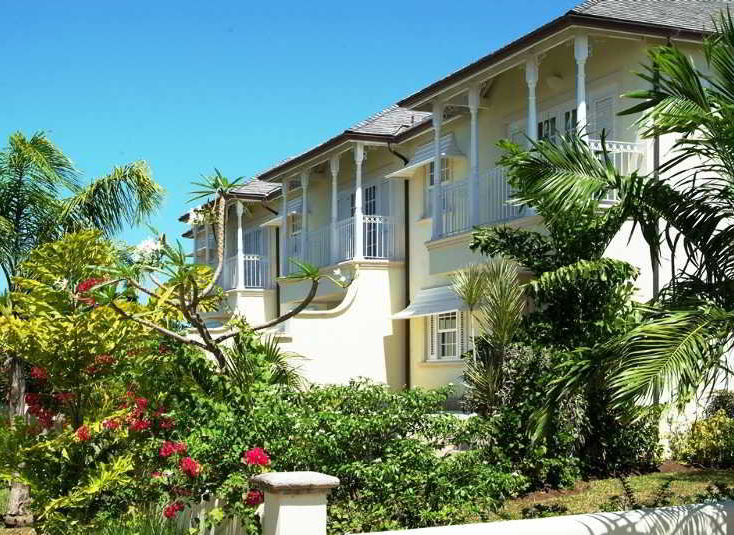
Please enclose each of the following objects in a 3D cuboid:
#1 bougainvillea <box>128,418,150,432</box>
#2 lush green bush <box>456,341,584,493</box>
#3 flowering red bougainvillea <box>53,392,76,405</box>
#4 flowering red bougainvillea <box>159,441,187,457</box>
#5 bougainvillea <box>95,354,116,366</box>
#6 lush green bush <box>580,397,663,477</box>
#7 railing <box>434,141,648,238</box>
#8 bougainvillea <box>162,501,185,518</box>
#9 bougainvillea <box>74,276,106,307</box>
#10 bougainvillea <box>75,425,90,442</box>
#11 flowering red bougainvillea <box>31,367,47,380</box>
[{"bbox_3d":[-2.481,1.716,12.800,0.240,0.155,0.200,1,-5,-11],"label":"bougainvillea"},{"bbox_3d":[2.031,1.971,15.700,1.580,1.860,1.400,0,-5,0],"label":"lush green bush"},{"bbox_3d":[-3.593,1.556,14.000,0.260,0.145,0.180,0,-5,0],"label":"flowering red bougainvillea"},{"bbox_3d":[-1.855,1.735,11.300,0.270,0.160,0.220,1,-5,-9],"label":"flowering red bougainvillea"},{"bbox_3d":[-2.662,0.947,12.000,0.200,0.125,0.160,0,-5,0],"label":"bougainvillea"},{"bbox_3d":[3.778,2.494,17.500,1.180,1.150,1.100,0,-5,0],"label":"lush green bush"},{"bbox_3d":[2.756,-1.139,20.332,1.230,1.091,5.564,2,-6,-22],"label":"railing"},{"bbox_3d":[-1.806,2.258,11.000,0.225,0.170,0.200,1,-5,-9],"label":"bougainvillea"},{"bbox_3d":[-2.697,0.234,11.500,0.290,0.290,0.220,0,-5,0],"label":"bougainvillea"},{"bbox_3d":[-2.534,1.479,10.500,0.130,0.160,0.130,0,-5,0],"label":"bougainvillea"},{"bbox_3d":[-4.167,1.349,15.000,0.200,0.180,0.170,0,-5,0],"label":"flowering red bougainvillea"}]

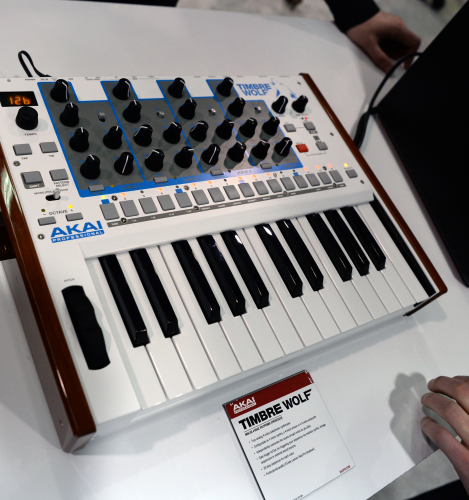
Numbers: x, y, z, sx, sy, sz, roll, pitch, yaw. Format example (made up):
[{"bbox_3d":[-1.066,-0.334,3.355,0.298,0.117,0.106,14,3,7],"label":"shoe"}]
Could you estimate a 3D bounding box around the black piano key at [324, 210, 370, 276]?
[{"bbox_3d":[0.125,-0.011,0.547,0.014,0.011,0.084,-13,65,-33],"label":"black piano key"}]

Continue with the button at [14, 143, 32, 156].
[{"bbox_3d":[-0.186,-0.088,0.440,0.014,0.003,0.011,-13,66,-32],"label":"button"}]

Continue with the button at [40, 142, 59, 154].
[{"bbox_3d":[-0.167,-0.092,0.451,0.014,0.003,0.011,-13,66,-32],"label":"button"}]

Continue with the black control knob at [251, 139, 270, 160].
[{"bbox_3d":[0.029,-0.109,0.540,0.018,0.016,0.018,-13,67,-32],"label":"black control knob"}]

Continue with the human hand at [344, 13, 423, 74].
[{"bbox_3d":[0.267,-0.371,0.896,0.155,0.085,0.090,7,55,-23],"label":"human hand"}]

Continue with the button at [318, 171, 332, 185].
[{"bbox_3d":[0.104,-0.083,0.578,0.012,0.003,0.015,-13,65,-33],"label":"button"}]

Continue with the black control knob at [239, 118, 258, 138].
[{"bbox_3d":[0.017,-0.136,0.550,0.018,0.016,0.018,-13,67,-32],"label":"black control knob"}]

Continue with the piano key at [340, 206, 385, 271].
[{"bbox_3d":[0.149,-0.016,0.567,0.014,0.011,0.085,-13,65,-33],"label":"piano key"}]

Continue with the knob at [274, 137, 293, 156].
[{"bbox_3d":[0.058,-0.118,0.569,0.017,0.017,0.017,30,50,-6],"label":"knob"}]

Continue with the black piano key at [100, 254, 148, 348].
[{"bbox_3d":[-0.090,0.037,0.411,0.014,0.011,0.088,-13,65,-32],"label":"black piano key"}]

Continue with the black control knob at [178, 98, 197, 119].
[{"bbox_3d":[-0.051,-0.157,0.554,0.018,0.016,0.018,-13,66,-32],"label":"black control knob"}]

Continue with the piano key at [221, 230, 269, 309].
[{"bbox_3d":[0.014,0.015,0.477,0.014,0.011,0.085,-13,65,-33],"label":"piano key"}]

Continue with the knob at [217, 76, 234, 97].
[{"bbox_3d":[-0.009,-0.192,0.586,0.018,0.017,0.018,13,55,-19],"label":"knob"}]

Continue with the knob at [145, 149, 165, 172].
[{"bbox_3d":[-0.078,-0.090,0.497,0.018,0.016,0.018,-13,66,-32],"label":"knob"}]

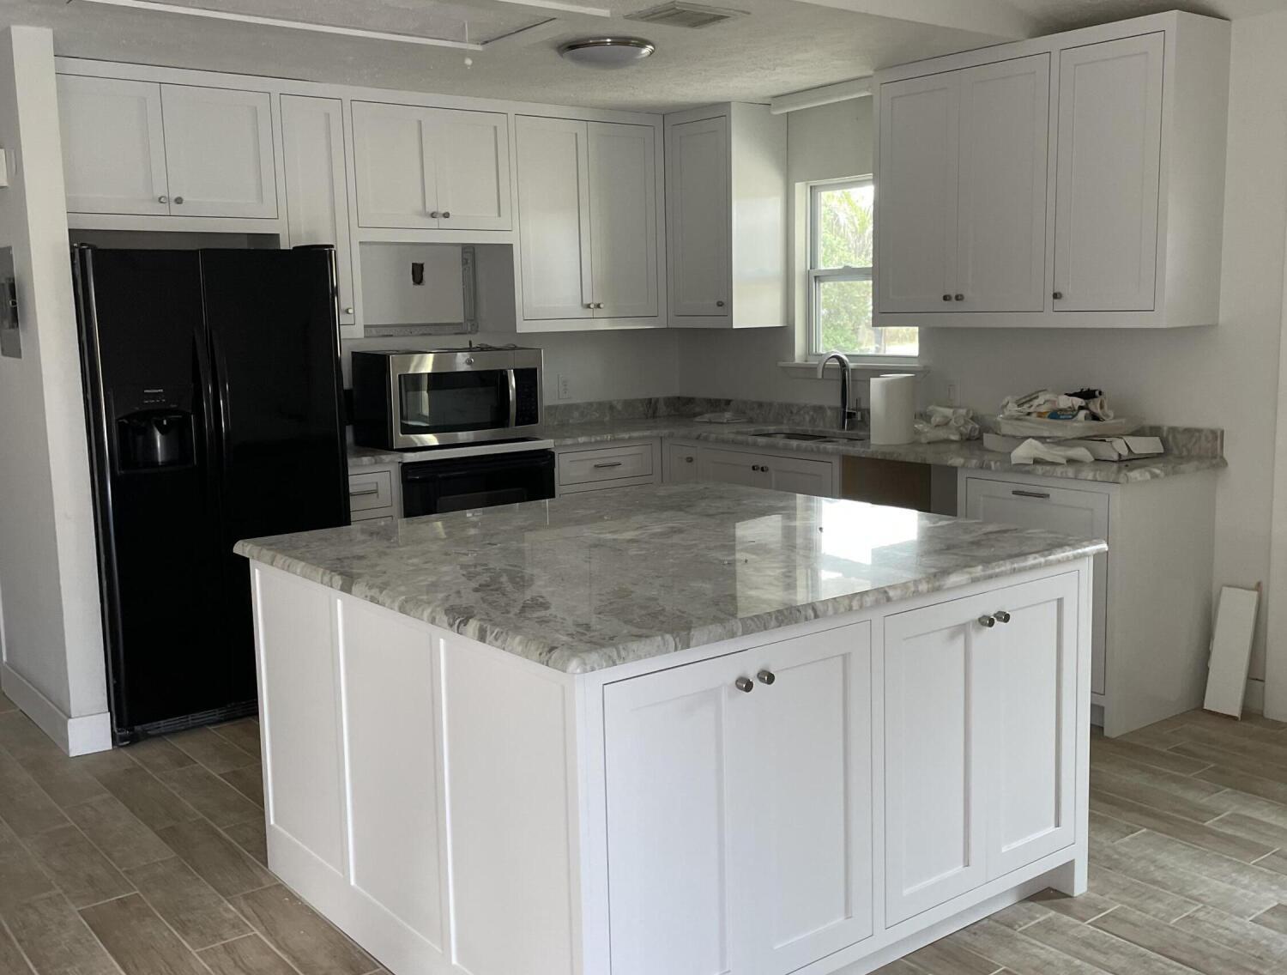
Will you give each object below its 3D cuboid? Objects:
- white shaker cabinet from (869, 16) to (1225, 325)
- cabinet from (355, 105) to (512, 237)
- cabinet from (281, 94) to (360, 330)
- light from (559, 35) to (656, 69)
[{"bbox_3d":[1.504,-1.147,4.968,0.342,1.046,1.339,-7,10,-37],"label":"white shaker cabinet"},{"bbox_3d":[-1.017,-1.406,5.780,0.777,0.540,0.358,-7,10,-37],"label":"cabinet"},{"bbox_3d":[-1.440,-1.134,5.445,0.302,0.983,0.368,-7,10,-37],"label":"cabinet"},{"bbox_3d":[-0.137,-1.556,4.691,0.356,0.078,0.356,-1,8,0],"label":"light"}]

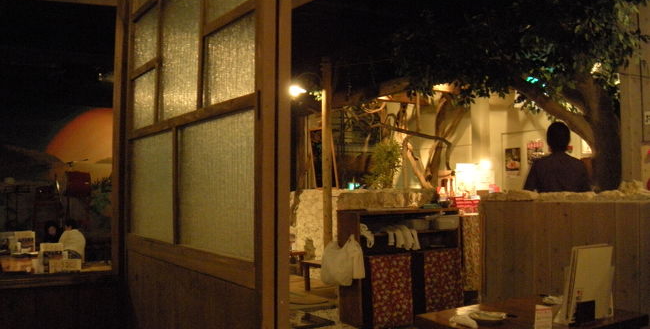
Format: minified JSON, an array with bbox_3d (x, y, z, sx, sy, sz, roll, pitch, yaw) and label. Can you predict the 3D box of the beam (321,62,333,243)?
[{"bbox_3d":[0.028,0.044,7.300,0.110,2.460,0.110,1,-3,-31],"label":"beam"}]

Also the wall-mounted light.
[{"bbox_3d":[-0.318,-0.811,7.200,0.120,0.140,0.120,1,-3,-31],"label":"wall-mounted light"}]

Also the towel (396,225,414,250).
[{"bbox_3d":[0.674,0.611,5.500,0.140,0.200,0.130,1,-3,-31],"label":"towel"}]

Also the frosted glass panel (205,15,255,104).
[{"bbox_3d":[-0.303,-0.315,2.042,0.020,0.246,0.409,1,-3,-31],"label":"frosted glass panel"}]

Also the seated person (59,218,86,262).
[{"bbox_3d":[-3.280,1.118,8.483,0.440,0.840,0.520,1,-3,-31],"label":"seated person"}]

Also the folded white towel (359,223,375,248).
[{"bbox_3d":[0.335,0.573,5.300,0.130,0.190,0.130,1,-3,-31],"label":"folded white towel"}]

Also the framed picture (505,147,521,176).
[{"bbox_3d":[2.426,-0.039,8.500,0.025,0.360,0.250,1,-3,-31],"label":"framed picture"}]

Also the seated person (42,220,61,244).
[{"bbox_3d":[-3.872,1.212,9.283,0.440,0.840,0.520,1,-3,-31],"label":"seated person"}]

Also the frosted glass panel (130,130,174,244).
[{"bbox_3d":[-0.730,0.093,2.749,0.020,0.436,0.622,1,-3,-31],"label":"frosted glass panel"}]

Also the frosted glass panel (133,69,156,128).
[{"bbox_3d":[-0.788,-0.279,2.863,0.020,0.239,0.376,1,-3,-31],"label":"frosted glass panel"}]

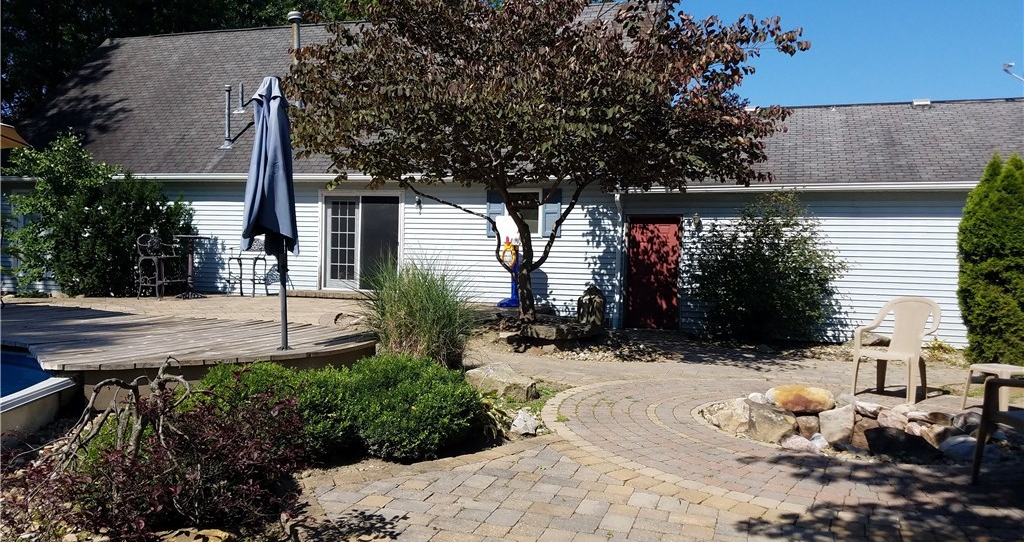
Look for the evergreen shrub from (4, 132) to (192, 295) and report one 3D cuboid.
[{"bbox_3d":[-8.441,-1.200,15.700,3.700,3.300,2.600,2,1,17],"label":"evergreen shrub"}]

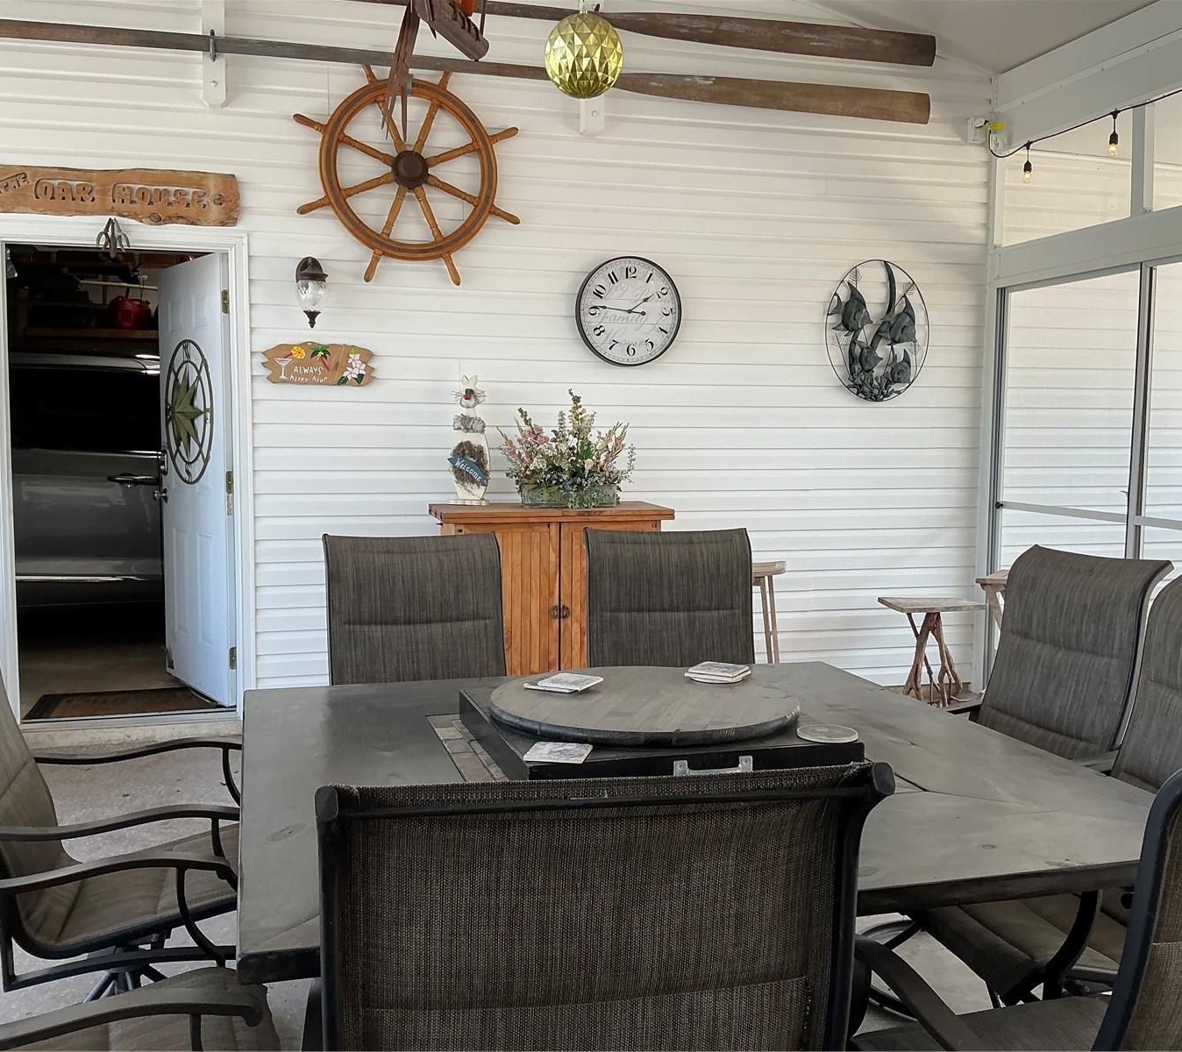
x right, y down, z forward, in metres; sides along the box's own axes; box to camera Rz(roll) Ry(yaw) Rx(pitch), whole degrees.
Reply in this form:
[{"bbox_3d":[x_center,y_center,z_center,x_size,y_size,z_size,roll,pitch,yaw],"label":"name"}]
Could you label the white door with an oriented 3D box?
[{"bbox_3d":[-1.892,-0.217,5.431,0.050,2.030,0.870,-3,6,-37],"label":"white door"}]

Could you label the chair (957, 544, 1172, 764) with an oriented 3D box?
[{"bbox_3d":[0.982,0.604,2.914,0.740,1.053,0.600,-1,5,-17],"label":"chair"}]

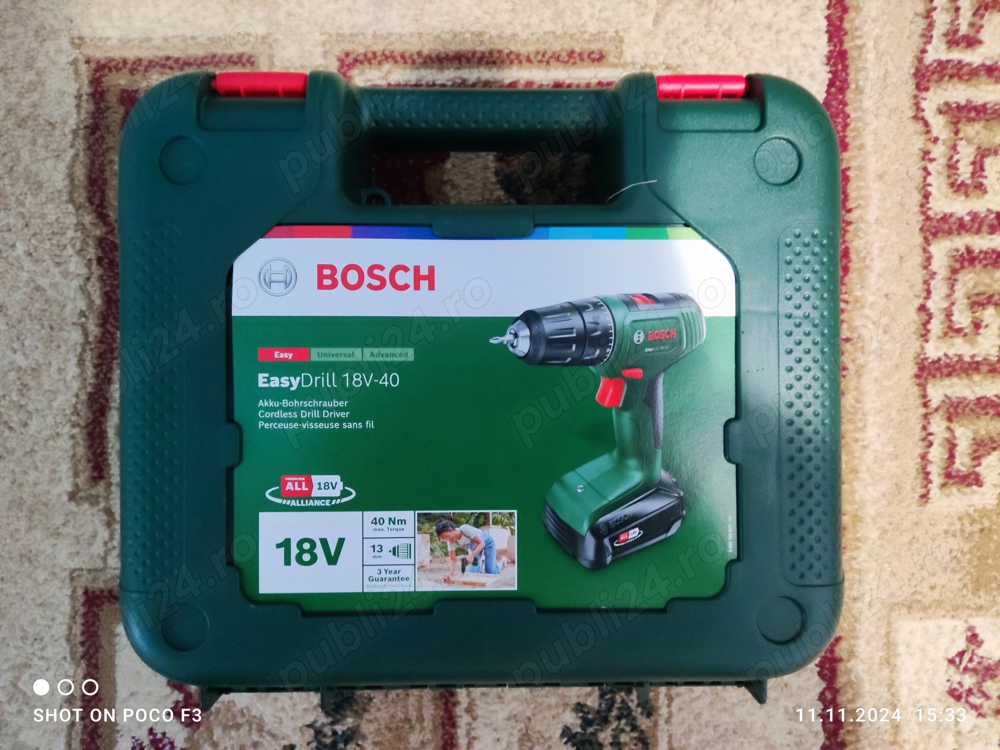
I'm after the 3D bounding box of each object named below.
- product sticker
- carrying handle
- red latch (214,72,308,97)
[{"bbox_3d":[-0.008,0.020,0.356,0.239,0.002,0.183,0,90,0],"label":"product sticker"},{"bbox_3d":[-0.005,-0.136,0.402,0.136,0.038,0.028,0,90,0],"label":"carrying handle"},{"bbox_3d":[-0.118,-0.142,0.383,0.046,0.032,0.015,0,90,0],"label":"red latch"}]

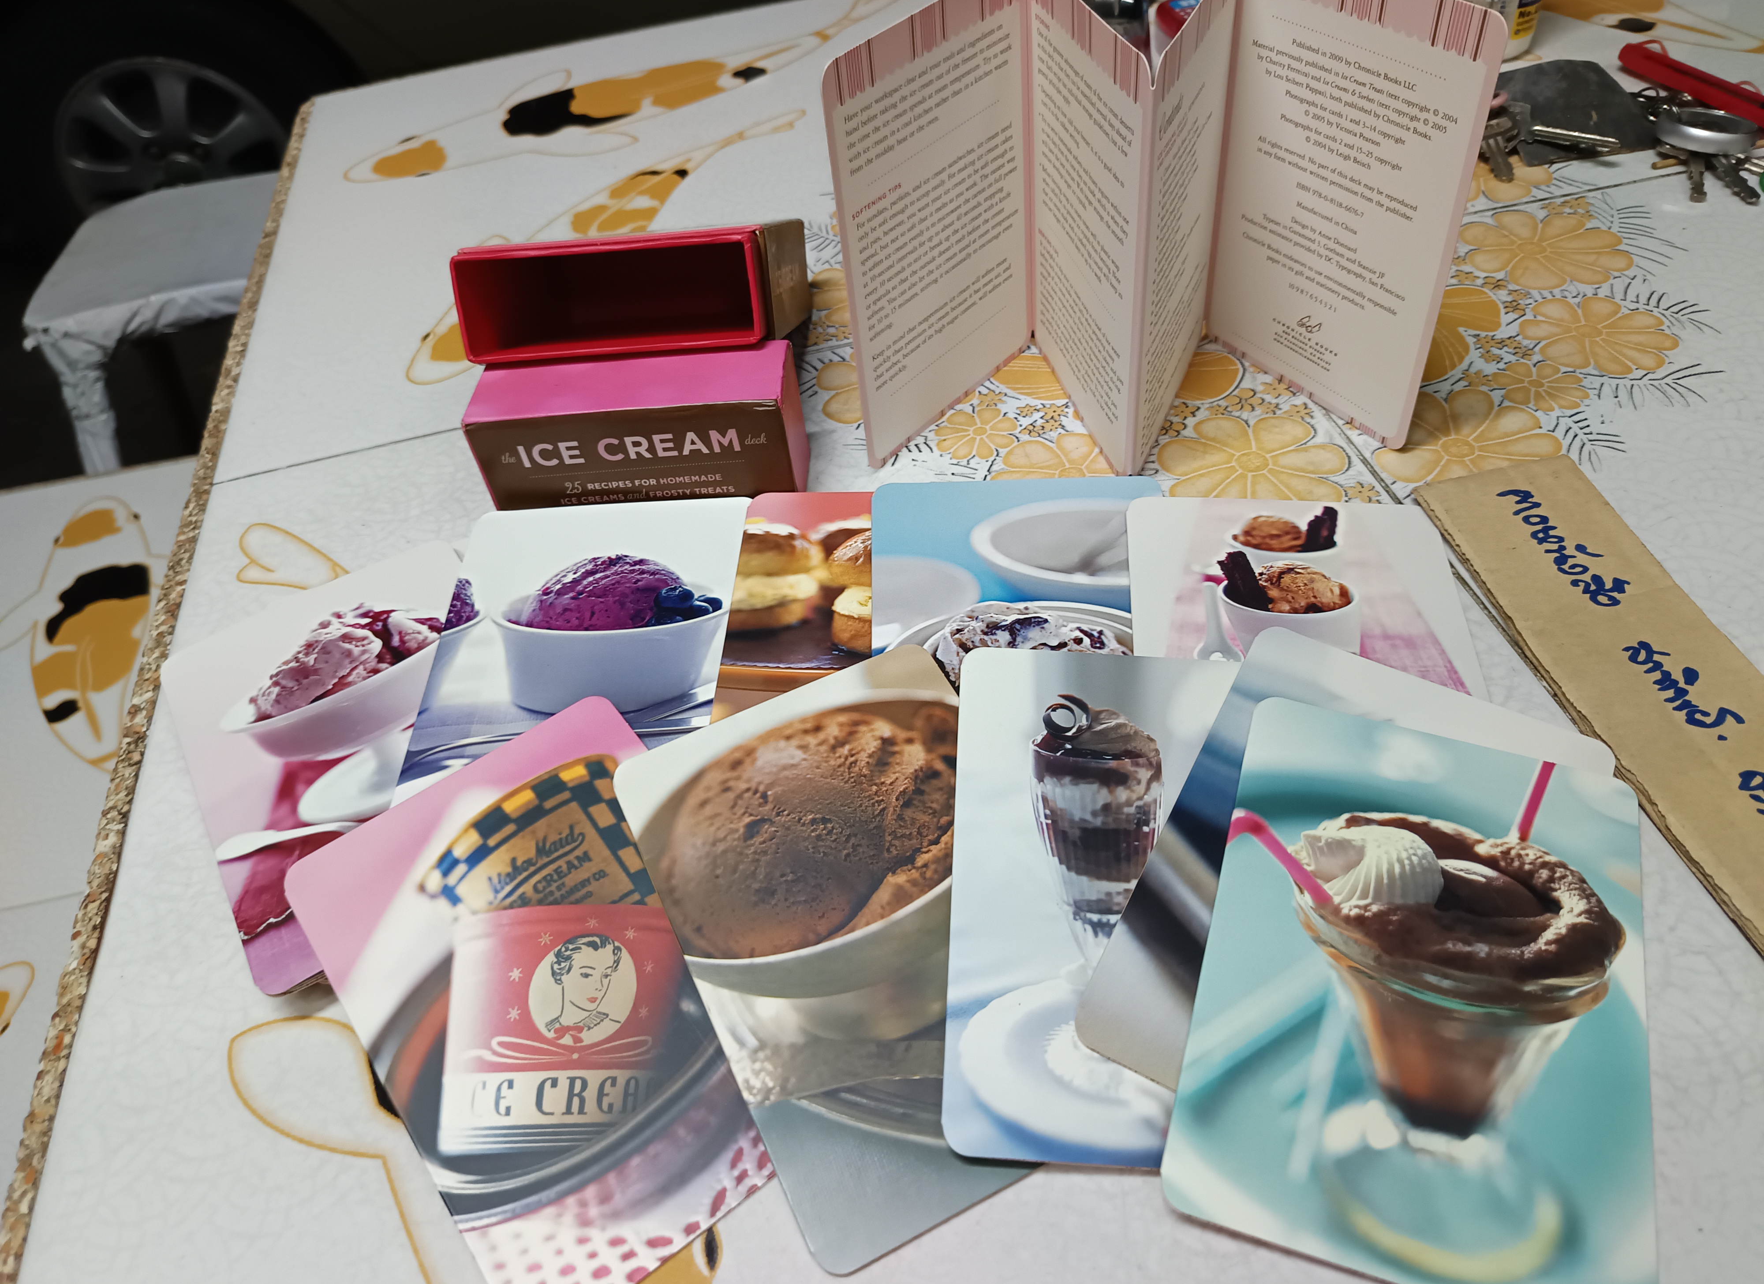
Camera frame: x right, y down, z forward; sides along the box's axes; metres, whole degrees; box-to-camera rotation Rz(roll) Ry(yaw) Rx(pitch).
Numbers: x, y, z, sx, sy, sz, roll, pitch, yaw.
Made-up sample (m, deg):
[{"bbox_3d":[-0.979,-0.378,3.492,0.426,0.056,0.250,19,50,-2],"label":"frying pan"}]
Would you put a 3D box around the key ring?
[{"bbox_3d":[0.358,-0.223,0.532,0.040,0.009,0.040,1,40,-1],"label":"key ring"}]

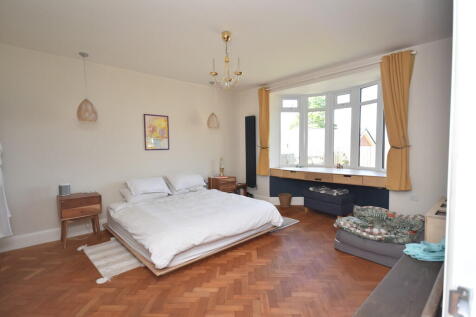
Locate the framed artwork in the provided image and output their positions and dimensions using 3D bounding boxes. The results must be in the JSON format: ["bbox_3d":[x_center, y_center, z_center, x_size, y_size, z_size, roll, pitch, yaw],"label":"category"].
[{"bbox_3d":[-1.463,-0.470,4.352,0.450,0.628,0.026,-4,4,-42],"label":"framed artwork"}]

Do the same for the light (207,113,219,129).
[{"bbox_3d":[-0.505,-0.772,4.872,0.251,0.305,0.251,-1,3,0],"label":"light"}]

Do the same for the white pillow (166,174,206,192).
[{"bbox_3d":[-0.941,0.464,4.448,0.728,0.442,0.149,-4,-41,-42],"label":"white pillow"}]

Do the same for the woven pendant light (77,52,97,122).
[{"bbox_3d":[-2.140,-0.996,3.345,0.251,0.945,0.251,-4,4,-42],"label":"woven pendant light"}]

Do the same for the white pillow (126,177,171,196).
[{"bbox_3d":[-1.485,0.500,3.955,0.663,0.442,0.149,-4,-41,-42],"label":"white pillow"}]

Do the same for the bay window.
[{"bbox_3d":[1.797,-0.553,4.529,0.598,1.560,2.158,-4,4,-42],"label":"bay window"}]

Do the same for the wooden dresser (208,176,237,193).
[{"bbox_3d":[-0.336,0.720,5.098,0.468,0.643,0.435,-4,4,-42],"label":"wooden dresser"}]

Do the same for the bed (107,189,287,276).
[{"bbox_3d":[-0.743,0.906,3.690,1.963,0.435,2.034,-4,4,-42],"label":"bed"}]

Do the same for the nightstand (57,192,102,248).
[{"bbox_3d":[-2.240,0.844,3.374,0.468,0.654,0.435,-4,4,-42],"label":"nightstand"}]

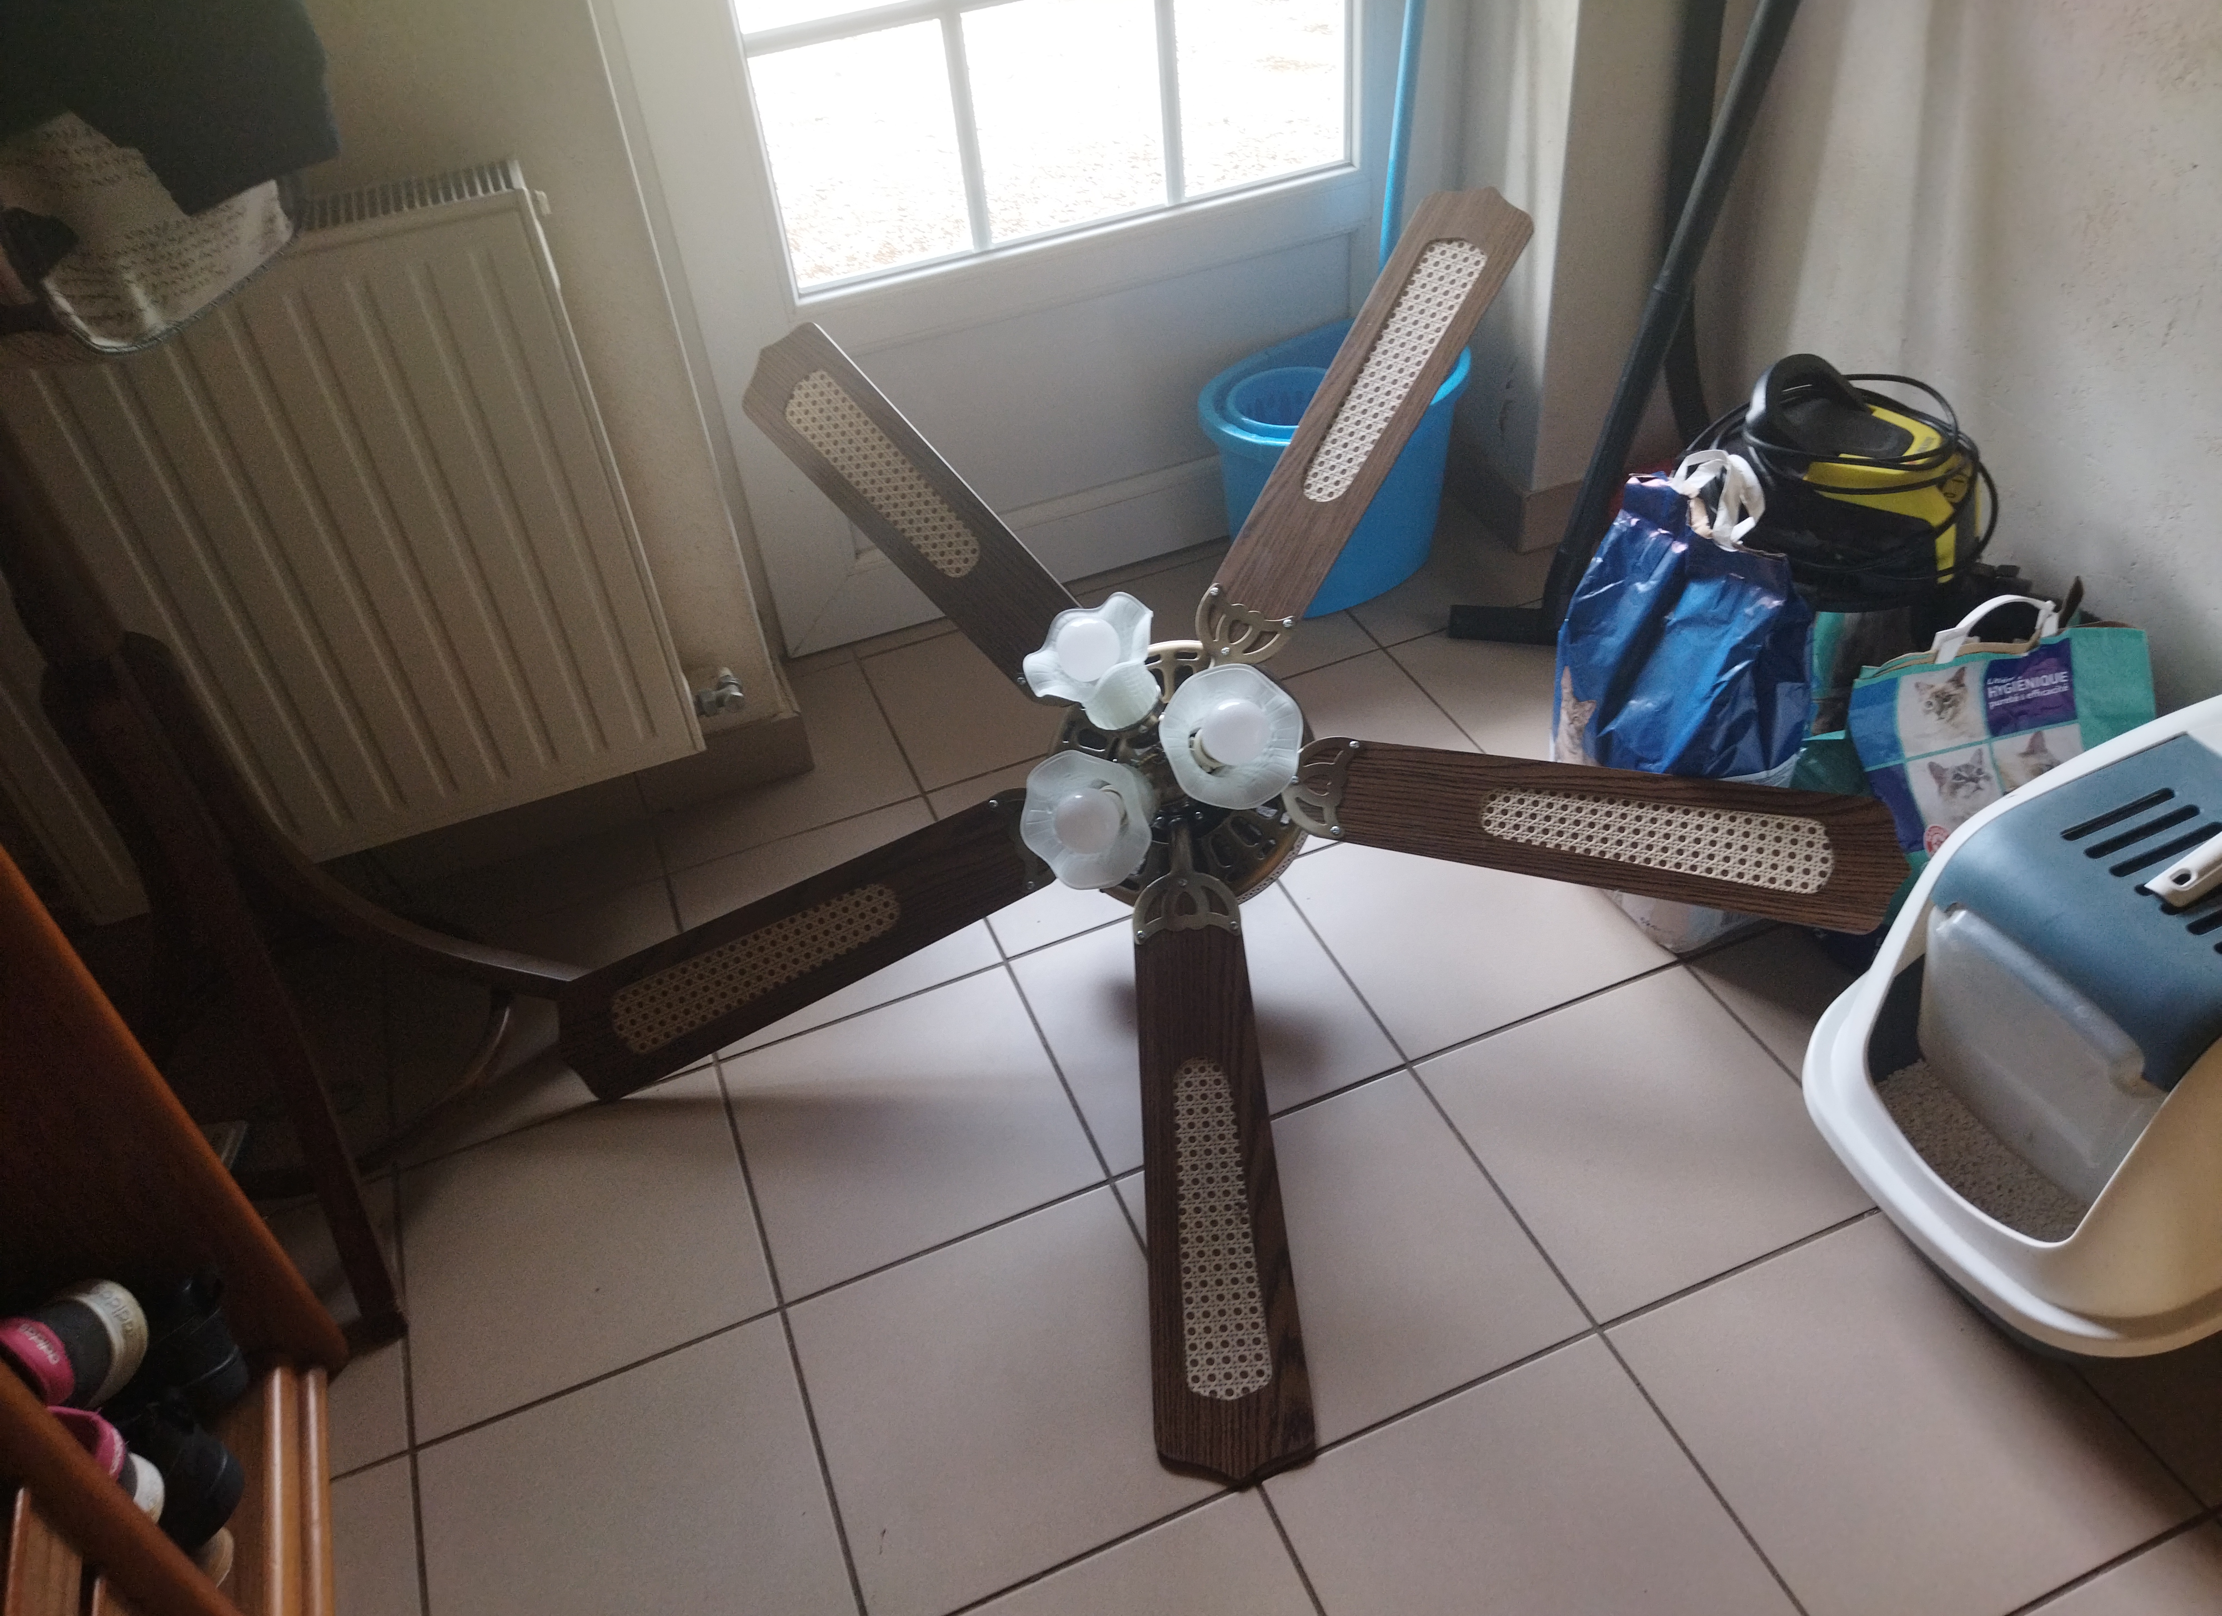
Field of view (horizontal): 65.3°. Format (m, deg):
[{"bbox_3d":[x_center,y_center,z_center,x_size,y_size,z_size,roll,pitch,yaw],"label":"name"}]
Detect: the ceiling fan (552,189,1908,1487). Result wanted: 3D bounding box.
[{"bbox_3d":[0.072,0.026,1.582,1.146,0.460,1.110,-9,73,11],"label":"ceiling fan"}]

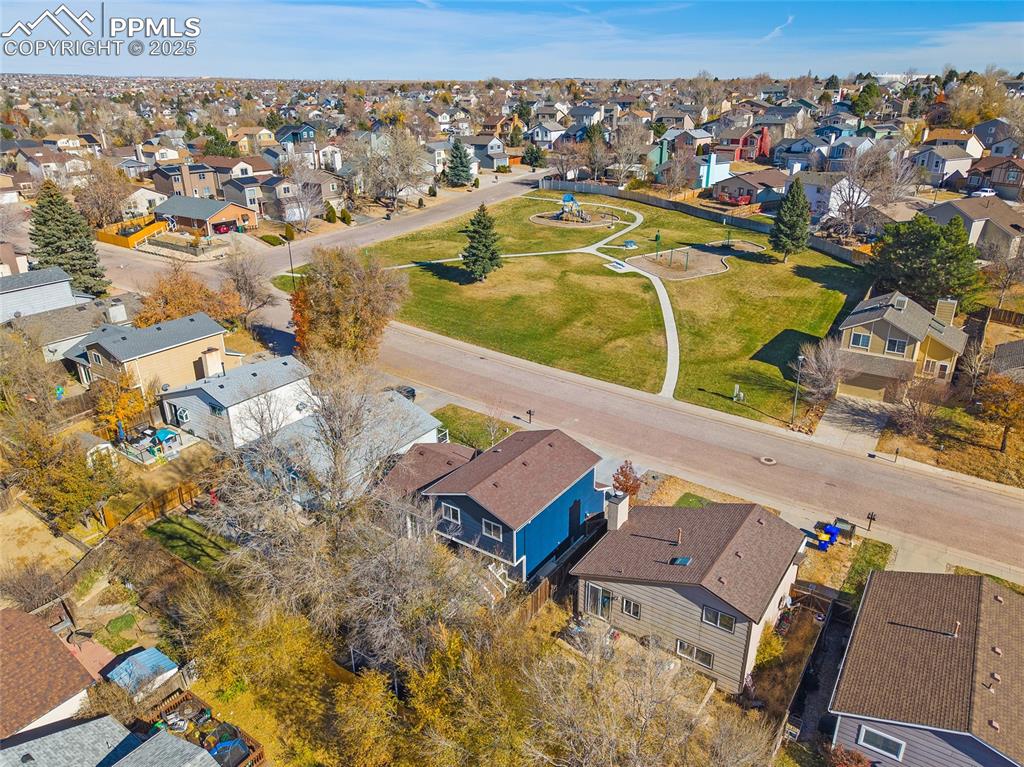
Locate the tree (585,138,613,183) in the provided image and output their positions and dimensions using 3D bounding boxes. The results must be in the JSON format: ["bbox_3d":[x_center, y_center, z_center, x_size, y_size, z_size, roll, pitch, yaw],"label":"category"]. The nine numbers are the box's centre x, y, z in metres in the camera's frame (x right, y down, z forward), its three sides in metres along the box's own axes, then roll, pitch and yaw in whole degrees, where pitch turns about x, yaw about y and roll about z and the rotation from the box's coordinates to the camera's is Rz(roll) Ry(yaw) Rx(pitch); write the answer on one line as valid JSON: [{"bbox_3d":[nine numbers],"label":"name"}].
[{"bbox_3d":[20.479,-52.678,168.000,6.500,10.200,6.300,2,23,6],"label":"tree"}]

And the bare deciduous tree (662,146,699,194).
[{"bbox_3d":[36.900,-47.480,158.380,7.810,9.900,7.810,0,23,0],"label":"bare deciduous tree"}]

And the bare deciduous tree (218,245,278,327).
[{"bbox_3d":[-30.642,-11.137,82.517,6.346,9.200,6.346,-10,24,-19],"label":"bare deciduous tree"}]

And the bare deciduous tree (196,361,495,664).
[{"bbox_3d":[-9.380,6.030,40.460,15.680,16.200,14.580,0,23,0],"label":"bare deciduous tree"}]

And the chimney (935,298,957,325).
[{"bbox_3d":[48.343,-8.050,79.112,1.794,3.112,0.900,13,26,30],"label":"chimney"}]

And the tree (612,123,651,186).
[{"bbox_3d":[27.450,-52.258,163.000,8.600,14.500,8.400,3,24,9],"label":"tree"}]

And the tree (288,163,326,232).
[{"bbox_3d":[-38.100,-33.910,128.950,6.720,12.340,6.720,0,23,0],"label":"tree"}]

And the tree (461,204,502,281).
[{"bbox_3d":[-4.360,-19.860,99.970,5.780,10.800,5.780,0,23,0],"label":"tree"}]

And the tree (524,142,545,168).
[{"bbox_3d":[5.830,-61.910,192.130,5.960,6.340,5.960,0,23,0],"label":"tree"}]

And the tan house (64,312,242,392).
[{"bbox_3d":[-37.635,-3.508,73.858,11.837,5.696,11.303,15,28,33],"label":"tan house"}]

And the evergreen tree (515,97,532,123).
[{"bbox_3d":[4.295,-101.392,265.000,6.300,9.800,6.300,0,23,1],"label":"evergreen tree"}]

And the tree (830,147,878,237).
[{"bbox_3d":[51.385,-28.432,106.460,6.304,12.718,6.304,9,25,24],"label":"tree"}]

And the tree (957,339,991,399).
[{"bbox_3d":[46.222,-1.225,71.071,2.756,6.180,2.756,14,27,32],"label":"tree"}]

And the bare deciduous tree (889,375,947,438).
[{"bbox_3d":[36.426,2.228,63.744,4.364,5.252,4.364,12,26,30],"label":"bare deciduous tree"}]

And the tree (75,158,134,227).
[{"bbox_3d":[-72.275,-33.520,125.856,8.930,11.255,8.930,-13,25,-26],"label":"tree"}]

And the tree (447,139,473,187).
[{"bbox_3d":[-12.740,-52.850,169.550,6.210,10.780,6.210,0,23,0],"label":"tree"}]

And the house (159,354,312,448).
[{"bbox_3d":[-24.569,0.933,63.669,10.947,5.696,9.078,15,28,33],"label":"house"}]

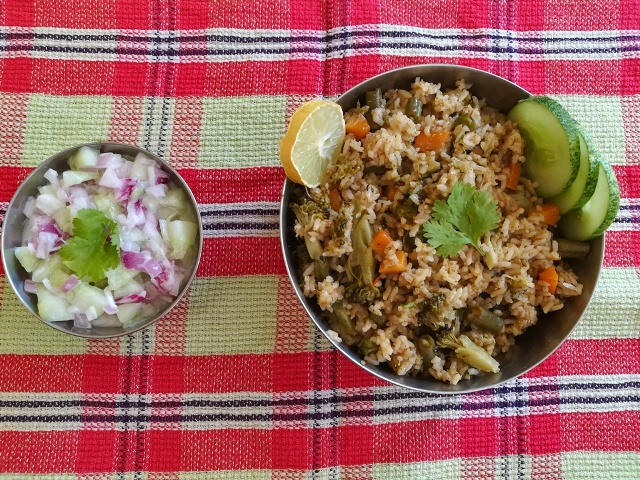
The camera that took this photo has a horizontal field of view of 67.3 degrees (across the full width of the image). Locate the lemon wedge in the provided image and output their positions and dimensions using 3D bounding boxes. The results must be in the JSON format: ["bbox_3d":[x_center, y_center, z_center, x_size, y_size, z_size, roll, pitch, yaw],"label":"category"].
[{"bbox_3d":[-0.006,-0.054,0.265,0.019,0.047,0.047,24,80,37],"label":"lemon wedge"}]

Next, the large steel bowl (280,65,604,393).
[{"bbox_3d":[0.070,-0.006,0.306,0.188,0.070,0.188,0,83,-3],"label":"large steel bowl"}]

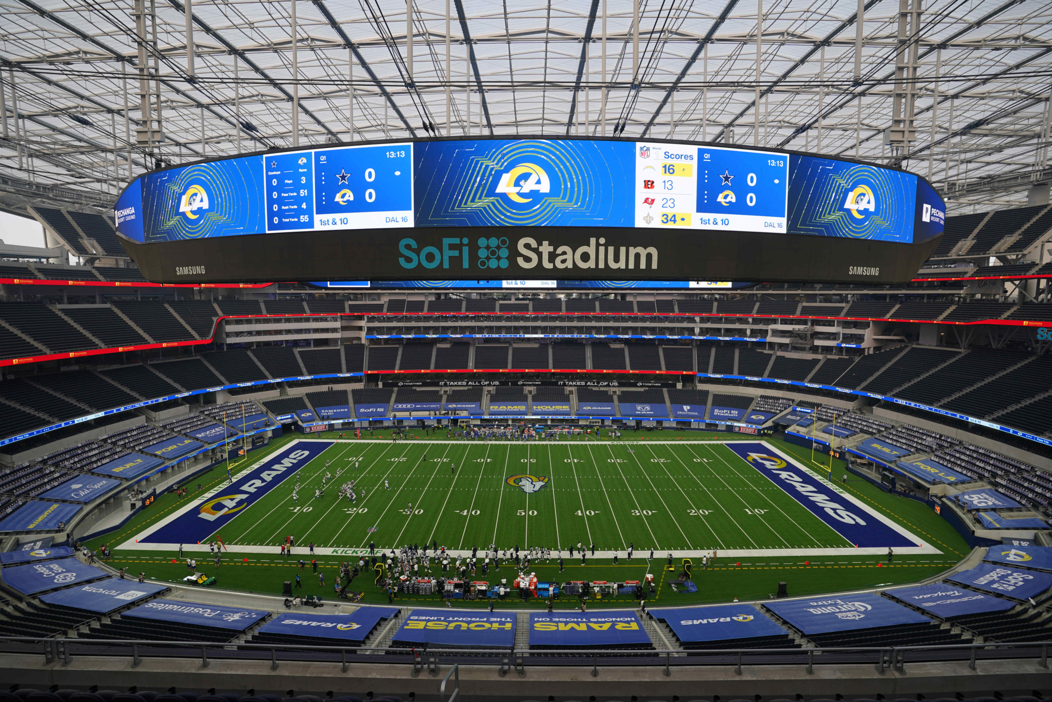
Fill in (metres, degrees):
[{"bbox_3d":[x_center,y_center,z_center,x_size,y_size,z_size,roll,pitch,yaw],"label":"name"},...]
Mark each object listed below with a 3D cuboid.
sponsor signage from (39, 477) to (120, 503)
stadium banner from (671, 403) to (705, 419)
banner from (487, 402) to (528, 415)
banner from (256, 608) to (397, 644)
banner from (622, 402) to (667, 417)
[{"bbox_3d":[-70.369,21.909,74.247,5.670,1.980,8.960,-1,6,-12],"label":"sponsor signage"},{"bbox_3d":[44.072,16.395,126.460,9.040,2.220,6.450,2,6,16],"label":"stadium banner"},{"bbox_3d":[-5.040,16.570,133.900,11.090,0.350,7.480,0,22,0],"label":"banner"},{"bbox_3d":[-18.280,25.470,43.650,11.230,0.350,7.320,2,-10,-1],"label":"banner"},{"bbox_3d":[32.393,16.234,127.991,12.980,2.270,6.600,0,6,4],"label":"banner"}]

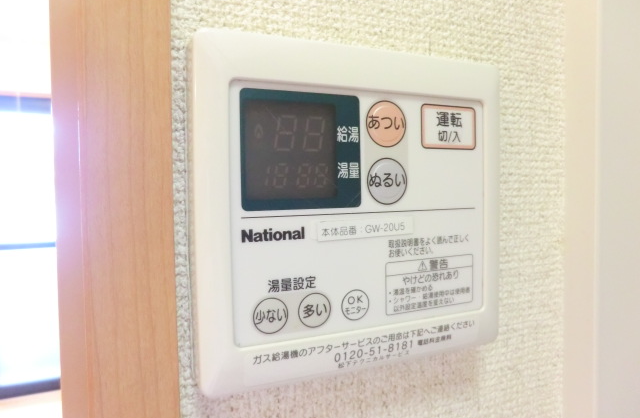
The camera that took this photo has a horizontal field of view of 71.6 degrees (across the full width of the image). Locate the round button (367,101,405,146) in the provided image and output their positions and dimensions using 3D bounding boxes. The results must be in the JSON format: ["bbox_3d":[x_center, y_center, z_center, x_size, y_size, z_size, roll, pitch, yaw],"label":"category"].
[{"bbox_3d":[0.026,-0.033,0.171,0.018,0.018,0.003,-2,3,-23],"label":"round button"}]

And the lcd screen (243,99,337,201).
[{"bbox_3d":[-0.010,-0.021,0.156,0.034,0.034,0.003,-2,3,-23],"label":"lcd screen"}]

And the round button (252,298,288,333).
[{"bbox_3d":[-0.017,0.038,0.155,0.013,0.013,0.003,-2,3,-23],"label":"round button"}]

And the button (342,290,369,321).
[{"bbox_3d":[0.014,0.036,0.168,0.012,0.012,0.003,-2,3,-23],"label":"button"}]

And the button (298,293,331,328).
[{"bbox_3d":[-0.002,0.037,0.162,0.013,0.013,0.003,-2,3,-23],"label":"button"}]

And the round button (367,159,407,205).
[{"bbox_3d":[0.026,-0.011,0.172,0.018,0.018,0.003,-2,3,-23],"label":"round button"}]

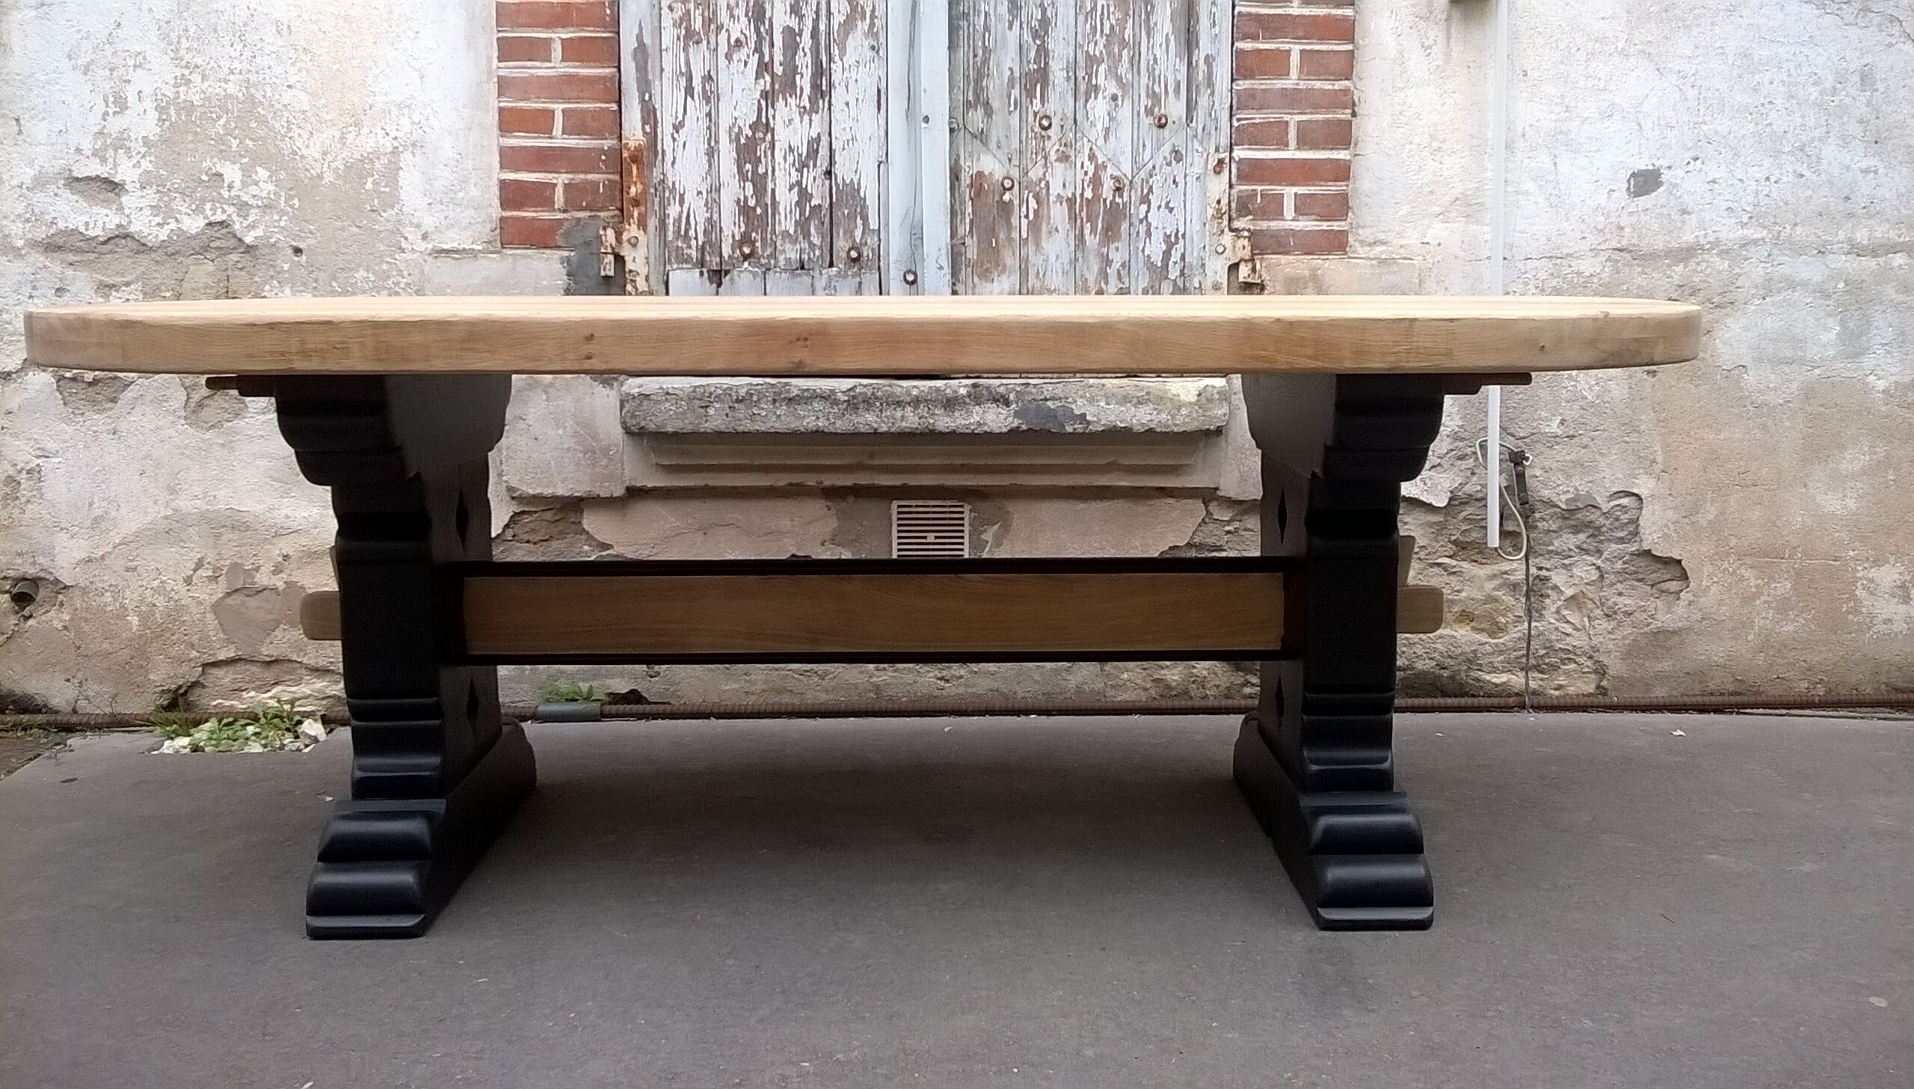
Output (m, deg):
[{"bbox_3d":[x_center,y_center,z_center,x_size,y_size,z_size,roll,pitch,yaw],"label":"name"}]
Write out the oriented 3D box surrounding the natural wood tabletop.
[{"bbox_3d":[-0.115,-0.299,2.316,2.179,0.060,0.936,0,10,-1],"label":"natural wood tabletop"}]

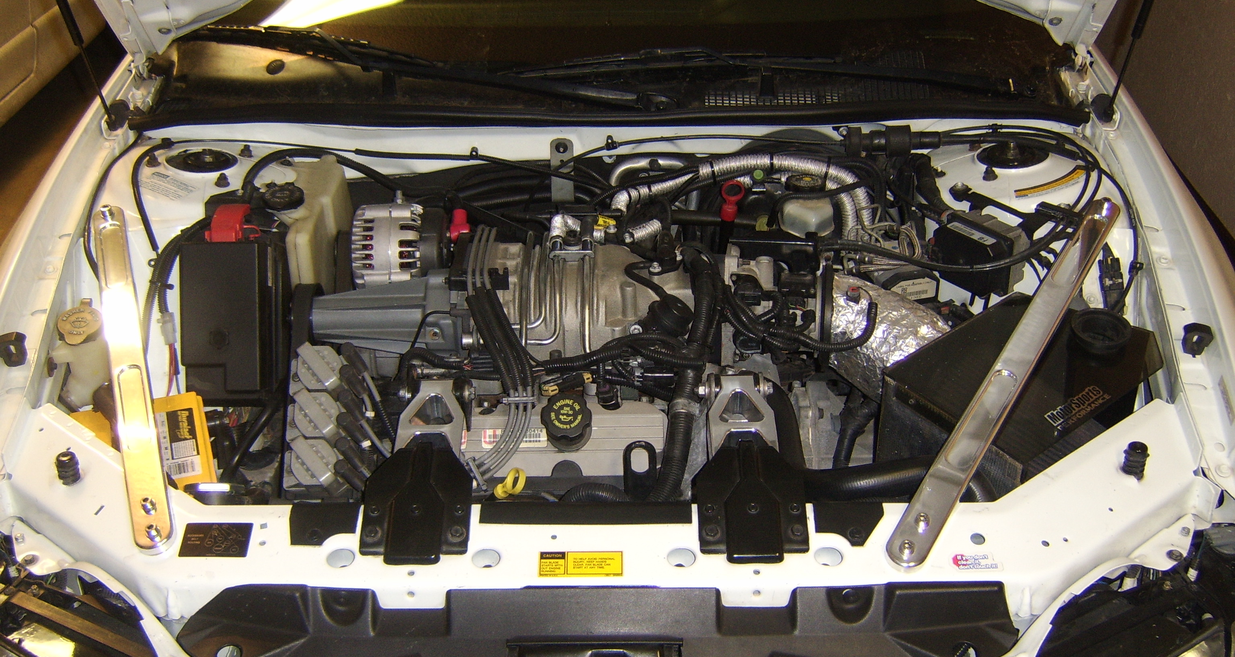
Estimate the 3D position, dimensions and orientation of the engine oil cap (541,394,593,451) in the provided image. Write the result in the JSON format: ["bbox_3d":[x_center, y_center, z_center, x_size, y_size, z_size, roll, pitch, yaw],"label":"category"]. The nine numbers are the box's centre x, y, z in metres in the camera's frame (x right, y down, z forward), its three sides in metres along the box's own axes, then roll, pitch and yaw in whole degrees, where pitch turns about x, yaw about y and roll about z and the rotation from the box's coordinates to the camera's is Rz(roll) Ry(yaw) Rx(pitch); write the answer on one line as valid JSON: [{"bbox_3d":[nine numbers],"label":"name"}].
[{"bbox_3d":[-0.056,0.106,1.250,0.058,0.040,0.058,-3,55,3],"label":"engine oil cap"}]

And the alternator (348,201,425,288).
[{"bbox_3d":[-0.300,-0.103,1.480,0.130,0.140,0.140,0,36,1],"label":"alternator"}]

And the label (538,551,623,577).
[{"bbox_3d":[-0.035,0.224,1.050,0.080,0.001,0.033,0,36,1],"label":"label"}]

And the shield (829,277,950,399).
[{"bbox_3d":[0.342,0.009,1.370,0.160,0.125,0.140,0,36,1],"label":"shield"}]

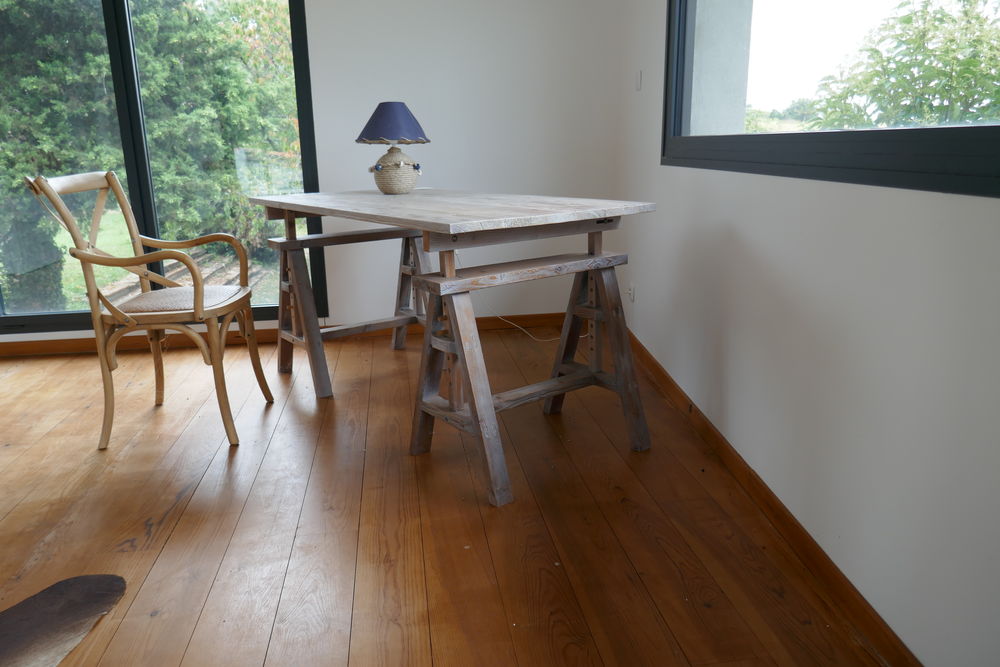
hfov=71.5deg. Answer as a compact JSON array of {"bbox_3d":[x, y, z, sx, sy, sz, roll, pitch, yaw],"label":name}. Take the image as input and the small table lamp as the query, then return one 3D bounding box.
[{"bbox_3d":[-0.437,-0.759,2.862,0.292,0.360,0.292,-3,15,-8],"label":"small table lamp"}]

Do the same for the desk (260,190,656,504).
[{"bbox_3d":[-0.224,-0.102,2.584,0.829,0.768,1.565,-13,19,-37],"label":"desk"}]

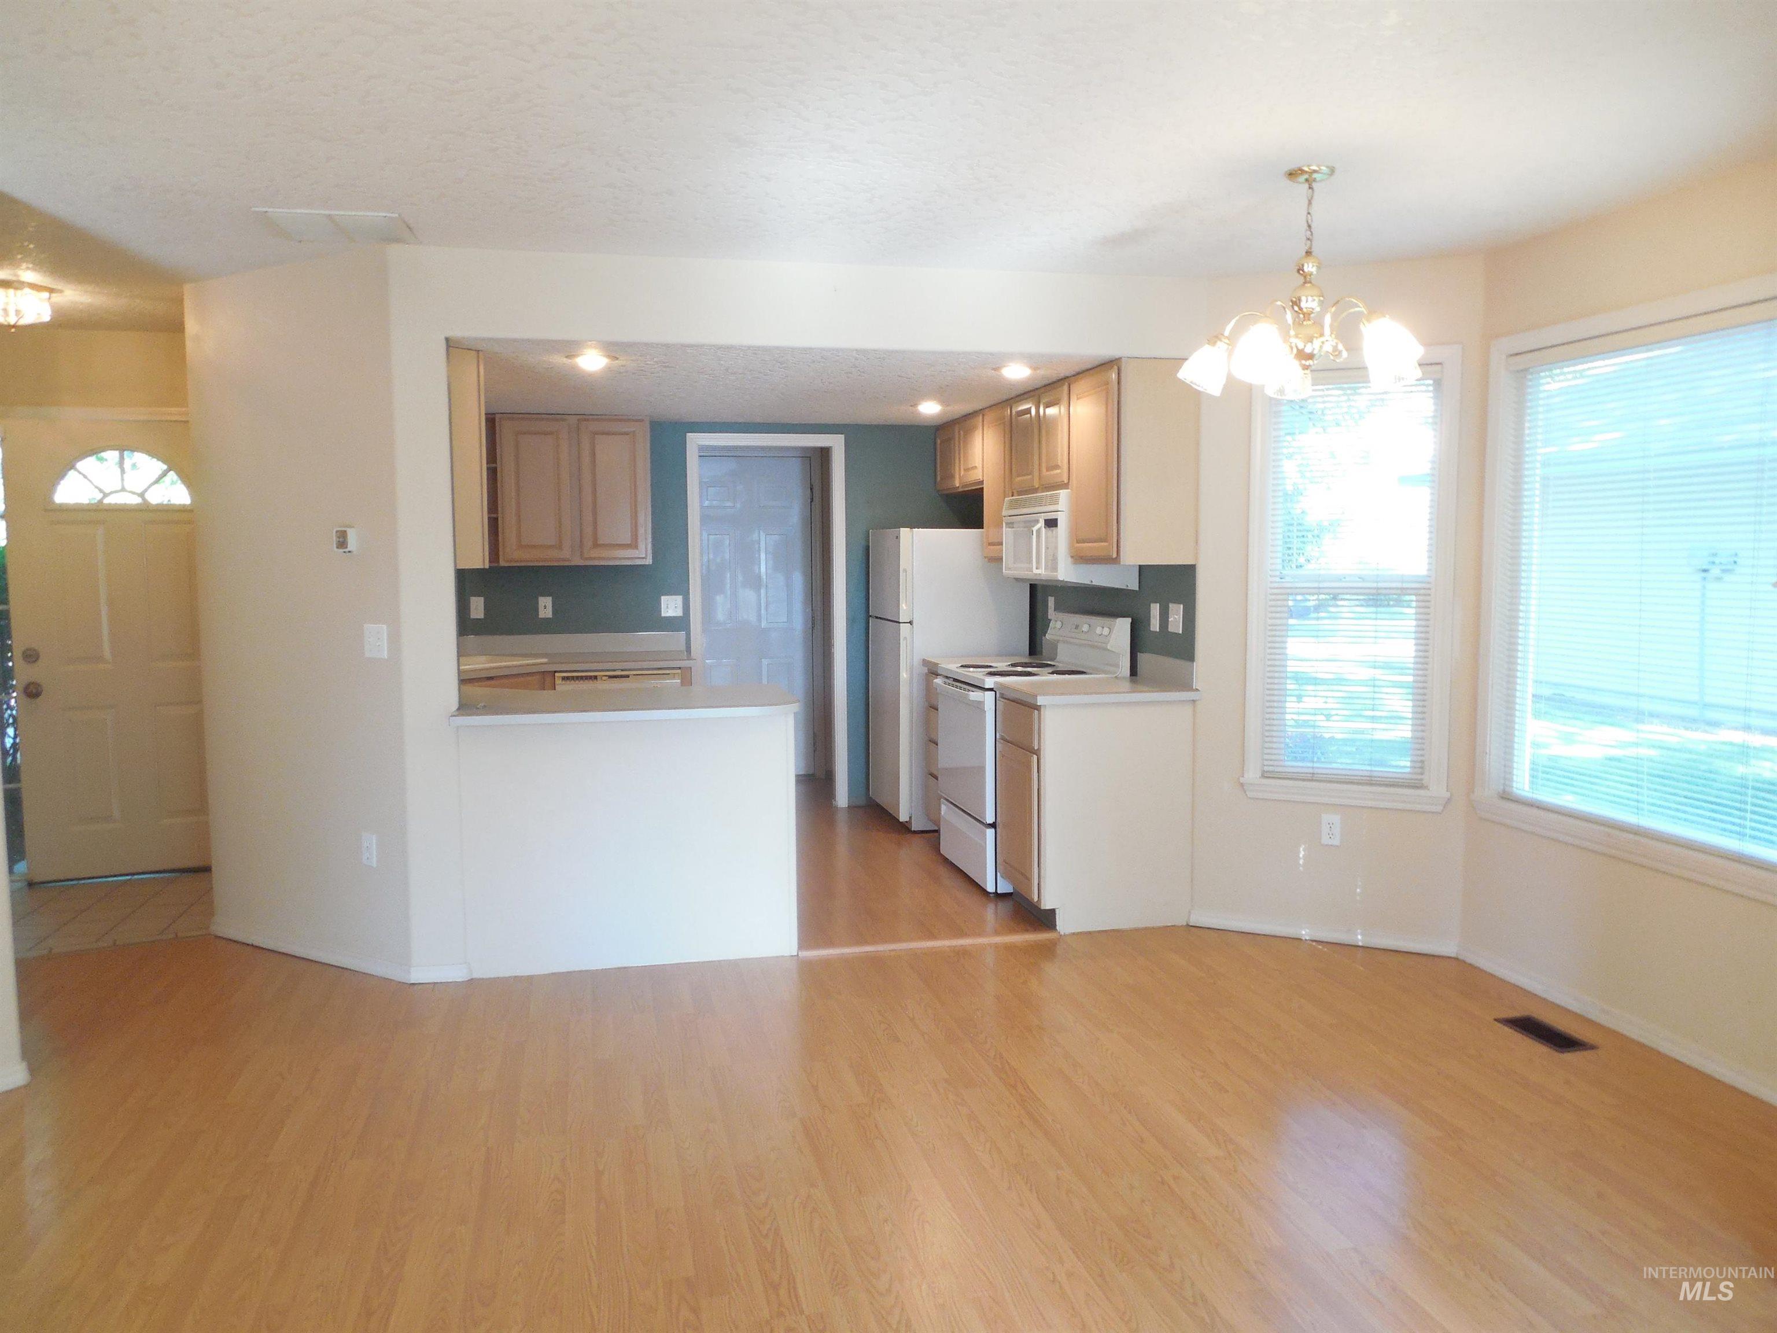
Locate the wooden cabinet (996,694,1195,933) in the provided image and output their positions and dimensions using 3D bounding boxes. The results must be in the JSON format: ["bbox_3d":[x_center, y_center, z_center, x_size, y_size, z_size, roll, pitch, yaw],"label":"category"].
[{"bbox_3d":[0.799,0.544,5.105,0.630,0.876,0.540,-2,5,-13],"label":"wooden cabinet"}]

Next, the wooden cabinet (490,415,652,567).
[{"bbox_3d":[-1.633,-0.905,6.668,0.770,0.756,0.330,-2,5,-13],"label":"wooden cabinet"}]

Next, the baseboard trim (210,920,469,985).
[{"bbox_3d":[-2.008,1.017,4.639,1.278,0.058,0.116,3,6,31],"label":"baseboard trim"}]

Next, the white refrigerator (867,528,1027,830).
[{"bbox_3d":[0.325,0.041,6.989,0.700,1.564,0.735,-1,5,-13],"label":"white refrigerator"}]

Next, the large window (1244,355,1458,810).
[{"bbox_3d":[1.652,-0.301,4.616,0.720,1.620,0.090,2,6,24],"label":"large window"}]

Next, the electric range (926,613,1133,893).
[{"bbox_3d":[0.621,0.352,5.725,0.665,1.150,0.765,-2,5,-13],"label":"electric range"}]

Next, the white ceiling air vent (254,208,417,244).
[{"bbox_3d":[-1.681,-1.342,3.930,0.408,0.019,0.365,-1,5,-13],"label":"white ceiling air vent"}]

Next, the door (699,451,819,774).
[{"bbox_3d":[-0.881,-0.305,8.171,0.815,2.027,0.040,-2,5,-13],"label":"door"}]

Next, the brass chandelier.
[{"bbox_3d":[1.114,-1.019,3.425,0.645,0.580,0.645,-2,5,-13],"label":"brass chandelier"}]

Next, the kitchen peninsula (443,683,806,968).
[{"bbox_3d":[-0.944,0.574,4.742,1.200,0.912,0.725,-1,5,-13],"label":"kitchen peninsula"}]

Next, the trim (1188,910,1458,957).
[{"bbox_3d":[1.595,0.990,4.734,0.940,0.058,0.016,2,6,24],"label":"trim"}]

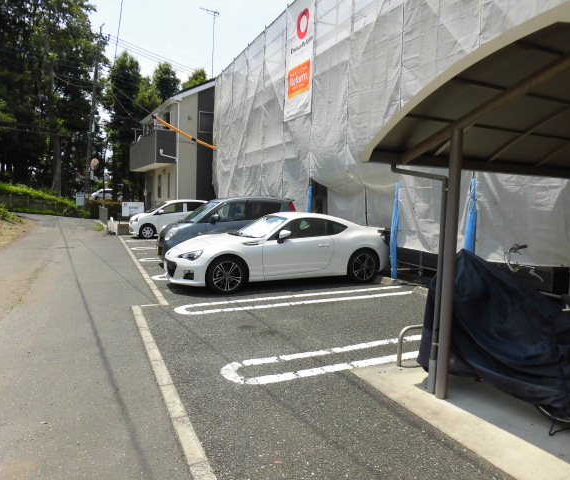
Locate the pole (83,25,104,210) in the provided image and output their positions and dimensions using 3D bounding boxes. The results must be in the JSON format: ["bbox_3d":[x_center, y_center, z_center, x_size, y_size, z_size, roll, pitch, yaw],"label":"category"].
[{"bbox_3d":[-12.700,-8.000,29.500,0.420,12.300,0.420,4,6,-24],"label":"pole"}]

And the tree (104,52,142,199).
[{"bbox_3d":[-14.500,-10.000,40.000,3.600,14.200,3.600,-1,5,-23],"label":"tree"}]

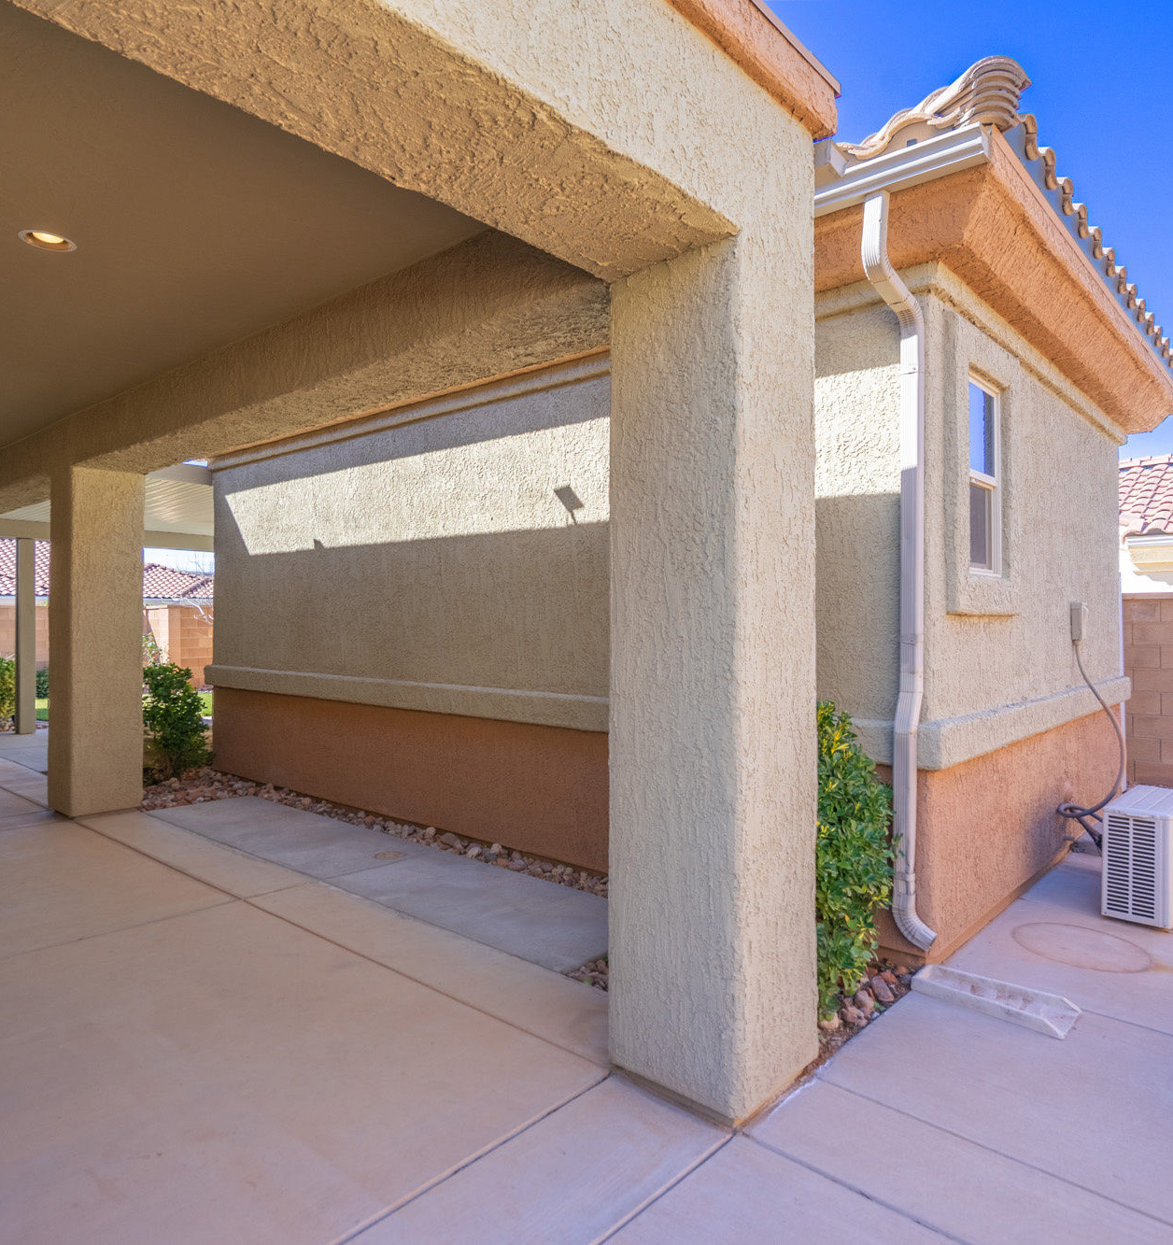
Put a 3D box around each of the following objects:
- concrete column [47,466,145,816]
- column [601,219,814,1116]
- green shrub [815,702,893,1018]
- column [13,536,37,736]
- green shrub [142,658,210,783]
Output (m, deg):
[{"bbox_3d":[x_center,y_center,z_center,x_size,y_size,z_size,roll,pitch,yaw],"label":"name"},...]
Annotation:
[{"bbox_3d":[-3.526,0.141,5.997,0.475,2.390,0.480,0,0,41],"label":"concrete column"},{"bbox_3d":[0.380,0.145,2.549,0.475,2.390,0.480,0,0,41],"label":"column"},{"bbox_3d":[0.757,0.791,3.156,0.780,1.080,0.750,0,0,41],"label":"green shrub"},{"bbox_3d":[-6.548,0.171,9.713,0.150,2.257,0.150,0,0,41],"label":"column"},{"bbox_3d":[-3.533,0.858,7.076,0.700,0.970,0.700,0,0,41],"label":"green shrub"}]

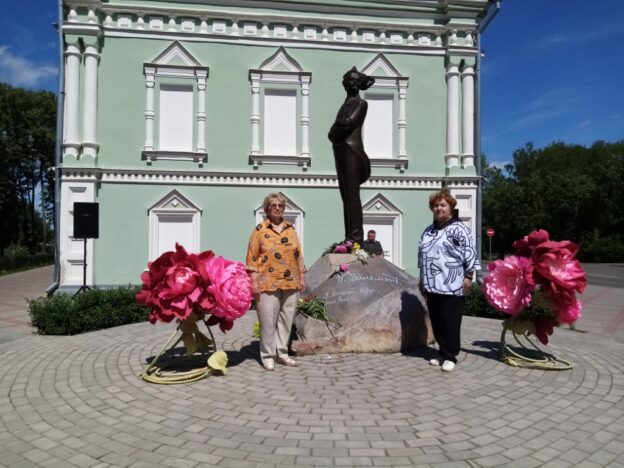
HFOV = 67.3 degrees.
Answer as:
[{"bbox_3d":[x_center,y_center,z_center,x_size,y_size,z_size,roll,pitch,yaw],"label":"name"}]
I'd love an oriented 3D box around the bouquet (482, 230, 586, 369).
[{"bbox_3d":[2.182,0.622,4.648,0.950,1.300,0.780,0,-2,22],"label":"bouquet"}]

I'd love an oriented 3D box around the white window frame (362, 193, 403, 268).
[{"bbox_3d":[1.464,-0.038,10.256,1.079,1.682,0.170,1,-1,-7],"label":"white window frame"}]

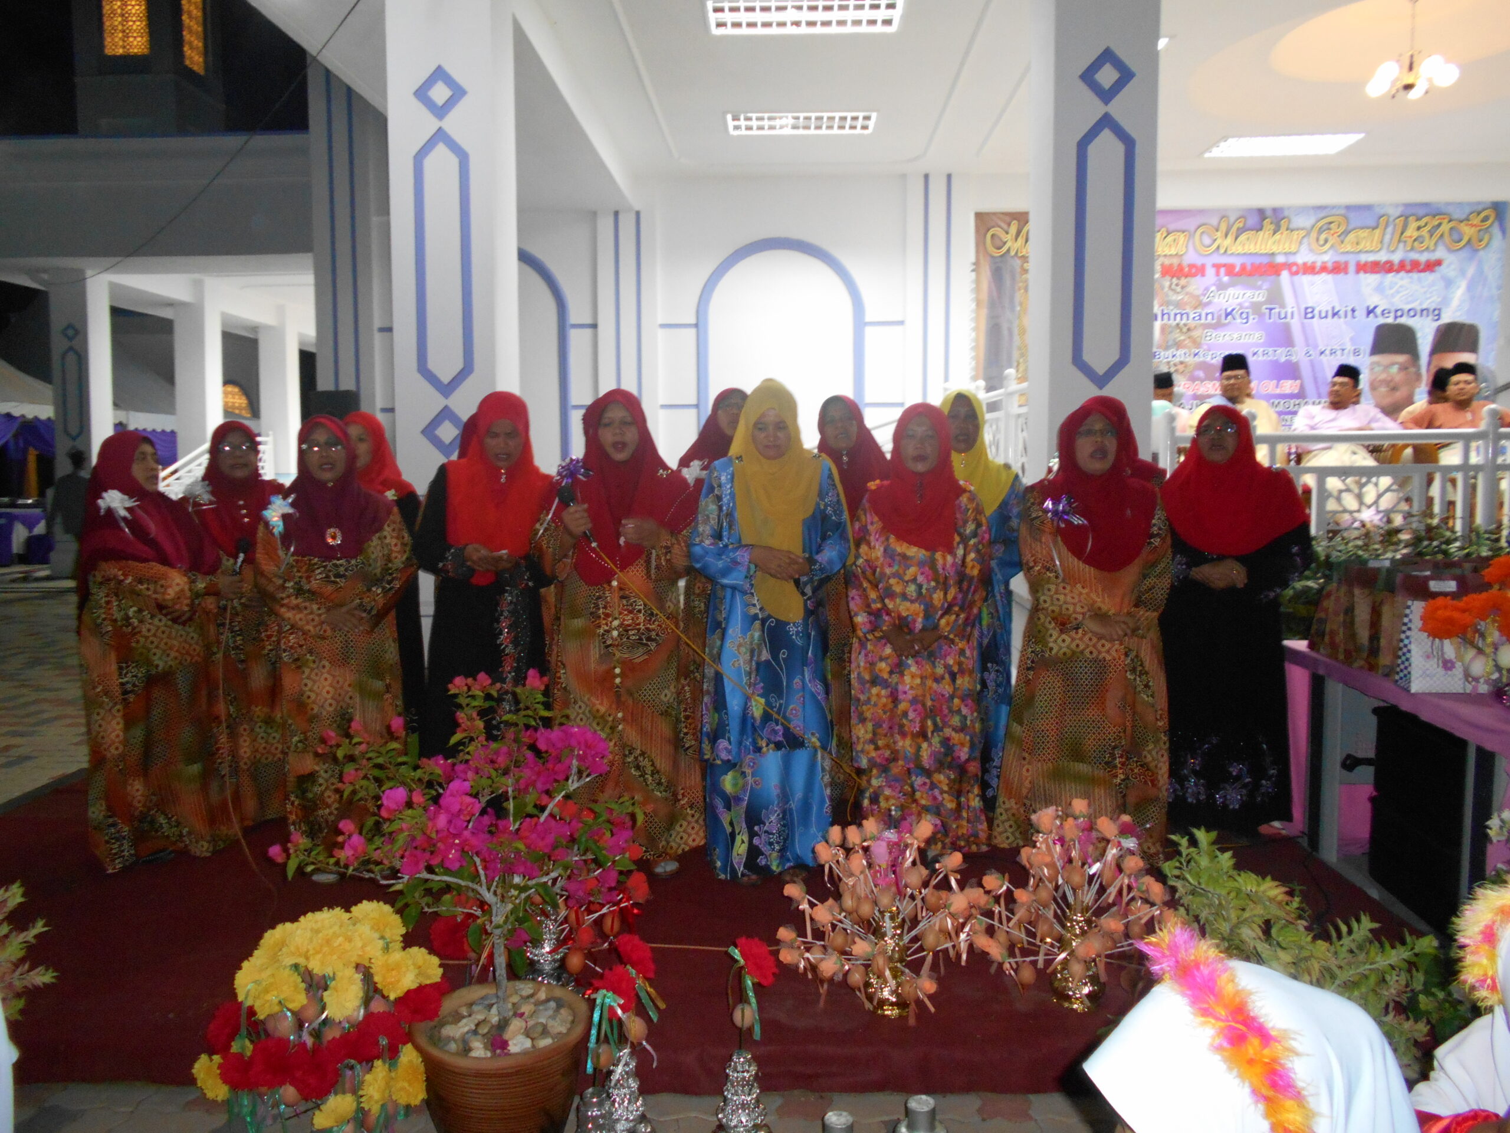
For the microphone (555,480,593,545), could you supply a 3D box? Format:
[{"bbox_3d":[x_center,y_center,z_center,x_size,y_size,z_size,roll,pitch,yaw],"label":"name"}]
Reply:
[{"bbox_3d":[-0.551,-0.163,3.520,0.055,0.220,0.055,-27,-14,-7],"label":"microphone"}]

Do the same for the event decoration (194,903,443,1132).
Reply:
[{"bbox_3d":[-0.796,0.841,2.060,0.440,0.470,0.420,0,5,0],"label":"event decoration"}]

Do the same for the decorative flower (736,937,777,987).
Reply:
[{"bbox_3d":[0.002,0.748,2.143,0.075,0.093,0.075,0,5,0],"label":"decorative flower"}]

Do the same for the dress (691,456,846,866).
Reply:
[{"bbox_3d":[0.050,0.343,3.724,0.509,1.362,0.400,0,5,0],"label":"dress"}]

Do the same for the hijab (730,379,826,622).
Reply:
[{"bbox_3d":[0.077,-0.208,3.636,0.305,0.743,0.330,0,5,0],"label":"hijab"}]

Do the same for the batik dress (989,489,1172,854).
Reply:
[{"bbox_3d":[1.117,0.373,3.883,0.605,1.268,0.400,1,5,8],"label":"batik dress"}]

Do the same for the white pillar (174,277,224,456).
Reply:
[{"bbox_3d":[-8.389,-2.244,17.107,0.460,3.950,0.460,0,5,2],"label":"white pillar"}]

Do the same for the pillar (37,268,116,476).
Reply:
[{"bbox_3d":[-8.431,-1.773,14.303,0.460,3.800,0.460,0,5,2],"label":"pillar"}]

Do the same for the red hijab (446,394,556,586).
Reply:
[{"bbox_3d":[-0.867,-0.262,3.850,0.350,0.640,0.320,-1,5,-10],"label":"red hijab"}]

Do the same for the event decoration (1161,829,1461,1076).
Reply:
[{"bbox_3d":[1.200,0.839,2.443,0.585,0.504,0.480,0,5,0],"label":"event decoration"}]

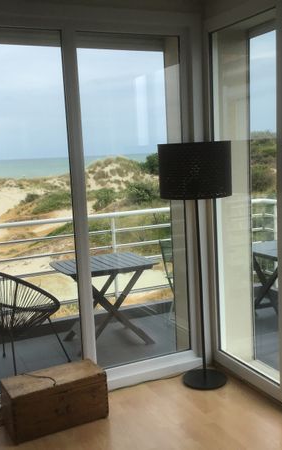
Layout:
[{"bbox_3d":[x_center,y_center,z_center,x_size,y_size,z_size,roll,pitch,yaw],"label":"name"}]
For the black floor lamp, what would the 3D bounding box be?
[{"bbox_3d":[0.366,0.253,3.365,0.440,1.520,0.440,-3,8,0],"label":"black floor lamp"}]

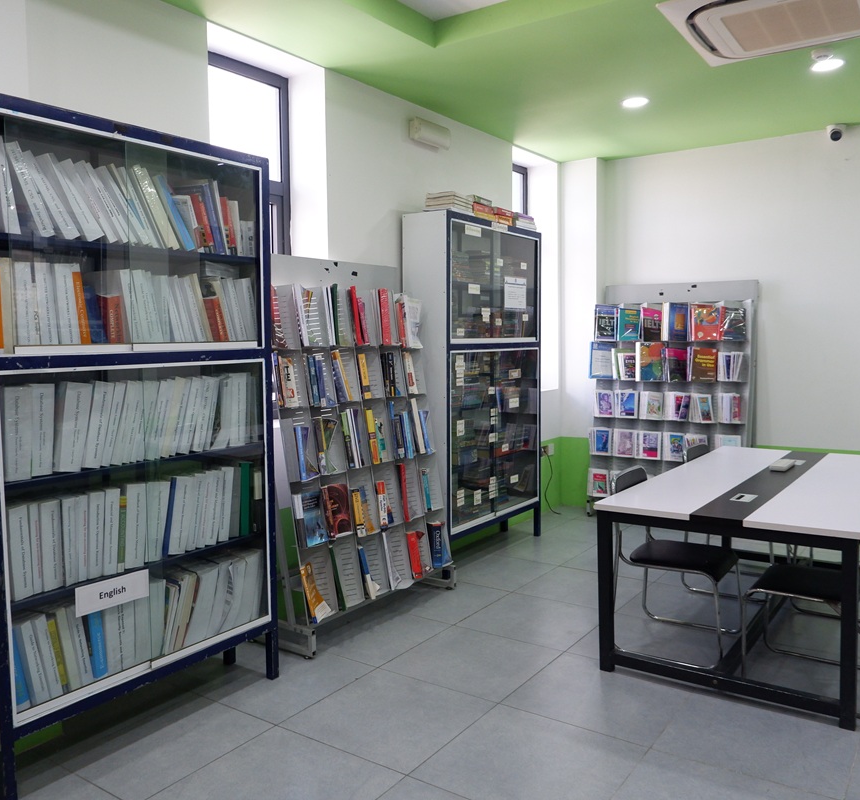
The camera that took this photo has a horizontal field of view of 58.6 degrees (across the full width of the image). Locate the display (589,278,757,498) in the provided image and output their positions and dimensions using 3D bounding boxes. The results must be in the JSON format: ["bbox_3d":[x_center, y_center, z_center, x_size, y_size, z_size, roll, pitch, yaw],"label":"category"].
[{"bbox_3d":[1.854,0.015,5.912,1.205,1.845,0.440,2,5,35],"label":"display"}]

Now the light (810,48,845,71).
[{"bbox_3d":[2.144,-1.809,4.129,0.170,0.045,0.170,2,5,35],"label":"light"}]

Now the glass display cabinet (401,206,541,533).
[{"bbox_3d":[0.325,-0.056,5.055,0.310,2.157,1.182,2,5,35],"label":"glass display cabinet"}]

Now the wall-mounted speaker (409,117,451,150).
[{"bbox_3d":[0.000,-1.655,4.785,0.105,0.135,0.325,2,5,35],"label":"wall-mounted speaker"}]

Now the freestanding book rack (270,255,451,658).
[{"bbox_3d":[-0.377,0.192,3.971,0.430,1.842,1.210,2,5,35],"label":"freestanding book rack"}]

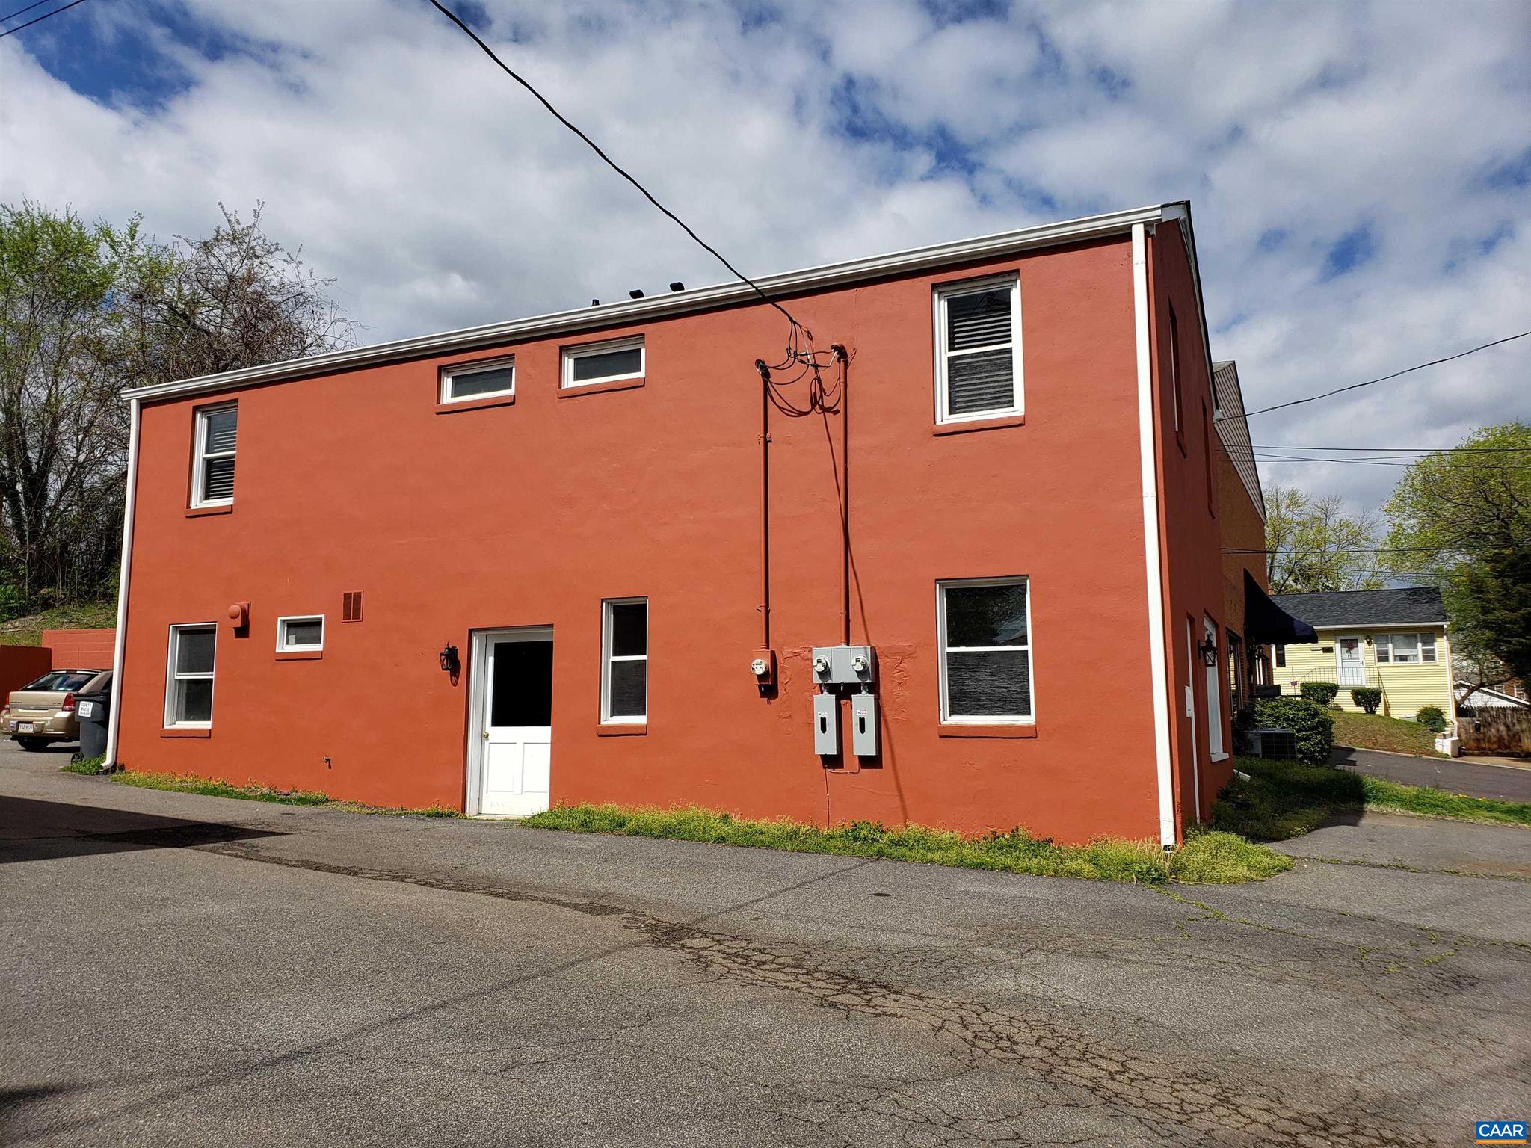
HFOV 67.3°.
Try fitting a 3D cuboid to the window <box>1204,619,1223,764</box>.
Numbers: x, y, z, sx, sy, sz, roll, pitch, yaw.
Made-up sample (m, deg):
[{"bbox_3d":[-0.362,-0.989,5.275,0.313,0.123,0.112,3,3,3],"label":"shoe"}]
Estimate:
[{"bbox_3d":[5.922,1.491,15.208,0.120,1.834,2.845,-4,-8,24],"label":"window"}]

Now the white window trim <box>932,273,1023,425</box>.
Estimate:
[{"bbox_3d":[2.103,-2.206,11.335,0.882,1.448,0.110,-3,-8,24],"label":"white window trim"}]

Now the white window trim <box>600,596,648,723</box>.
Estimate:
[{"bbox_3d":[-1.513,0.965,12.610,0.598,1.363,0.100,-3,-8,24],"label":"white window trim"}]

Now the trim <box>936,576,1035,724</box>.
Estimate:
[{"bbox_3d":[2.107,0.734,10.976,0.903,1.396,0.110,-3,-8,24],"label":"trim"}]

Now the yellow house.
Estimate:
[{"bbox_3d":[25.672,3.997,53.420,9.500,6.100,7.800,-4,-8,26],"label":"yellow house"}]

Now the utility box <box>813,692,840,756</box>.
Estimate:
[{"bbox_3d":[0.585,1.433,10.894,0.215,0.558,0.095,-4,-8,24],"label":"utility box"}]

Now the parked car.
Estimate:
[{"bbox_3d":[-11.576,2.569,21.800,1.780,1.470,4.770,-3,-8,20],"label":"parked car"}]

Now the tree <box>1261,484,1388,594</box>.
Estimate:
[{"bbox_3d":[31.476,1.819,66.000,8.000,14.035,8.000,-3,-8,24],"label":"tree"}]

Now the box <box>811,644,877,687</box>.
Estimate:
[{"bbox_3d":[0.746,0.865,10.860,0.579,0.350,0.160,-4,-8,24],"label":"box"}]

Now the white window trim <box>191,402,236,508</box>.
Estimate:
[{"bbox_3d":[-7.455,-1.605,15.640,0.865,1.444,0.100,-3,-8,24],"label":"white window trim"}]

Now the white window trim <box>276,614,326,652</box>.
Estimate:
[{"bbox_3d":[-5.867,0.768,14.604,0.799,0.449,0.100,-3,-8,24],"label":"white window trim"}]

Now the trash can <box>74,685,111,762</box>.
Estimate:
[{"bbox_3d":[-9.681,2.272,17.000,0.760,1.040,0.630,-4,-8,24],"label":"trash can"}]

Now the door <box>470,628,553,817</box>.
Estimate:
[{"bbox_3d":[-2.881,1.695,13.192,1.185,2.154,0.120,-3,-8,24],"label":"door"}]

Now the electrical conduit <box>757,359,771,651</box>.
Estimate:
[{"bbox_3d":[-0.023,-0.747,11.992,0.093,3.080,0.100,-3,-8,24],"label":"electrical conduit"}]

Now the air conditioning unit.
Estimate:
[{"bbox_3d":[10.420,3.510,23.600,0.720,0.660,0.720,0,-8,0],"label":"air conditioning unit"}]

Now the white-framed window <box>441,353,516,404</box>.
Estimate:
[{"bbox_3d":[-3.294,-2.221,13.293,1.064,0.471,0.110,-4,-8,24],"label":"white-framed window"}]

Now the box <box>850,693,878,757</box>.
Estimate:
[{"bbox_3d":[0.940,1.413,10.735,0.217,0.555,0.095,-4,-8,24],"label":"box"}]

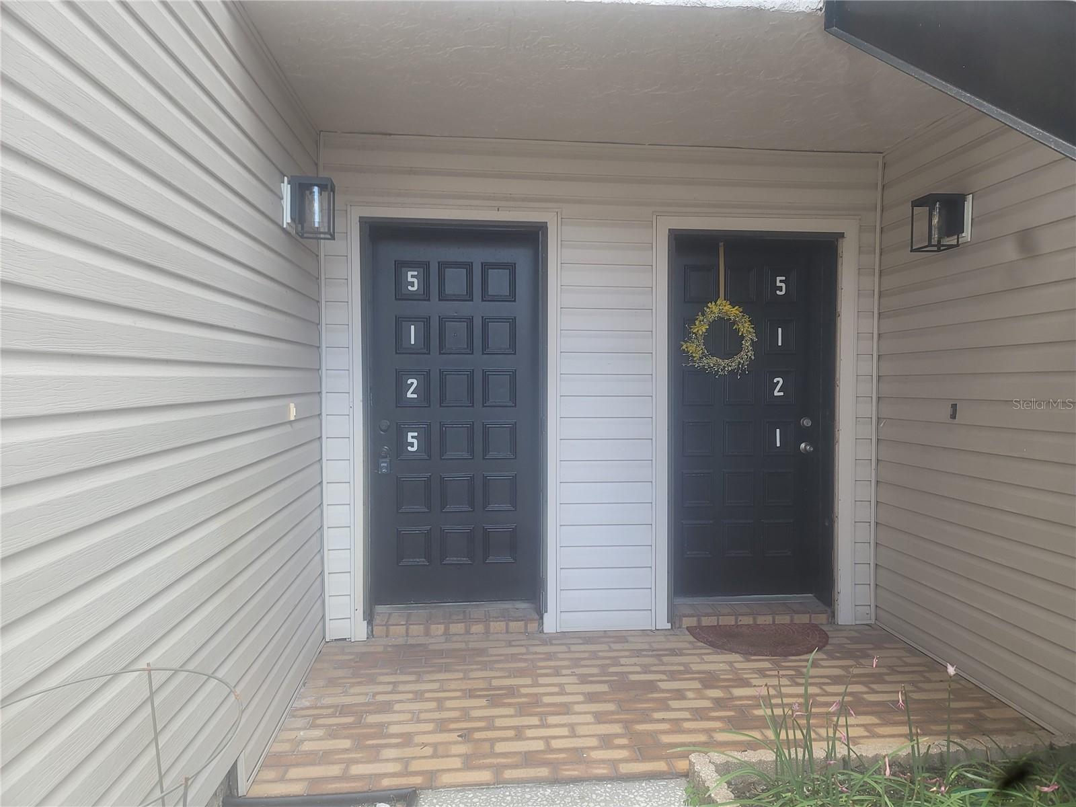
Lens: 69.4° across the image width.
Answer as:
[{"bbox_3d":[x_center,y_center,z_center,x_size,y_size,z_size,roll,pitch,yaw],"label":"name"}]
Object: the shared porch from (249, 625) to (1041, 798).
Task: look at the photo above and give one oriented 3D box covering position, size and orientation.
[{"bbox_3d":[0.450,1.251,3.332,2.900,0.080,1.520,0,2,-5],"label":"shared porch"}]

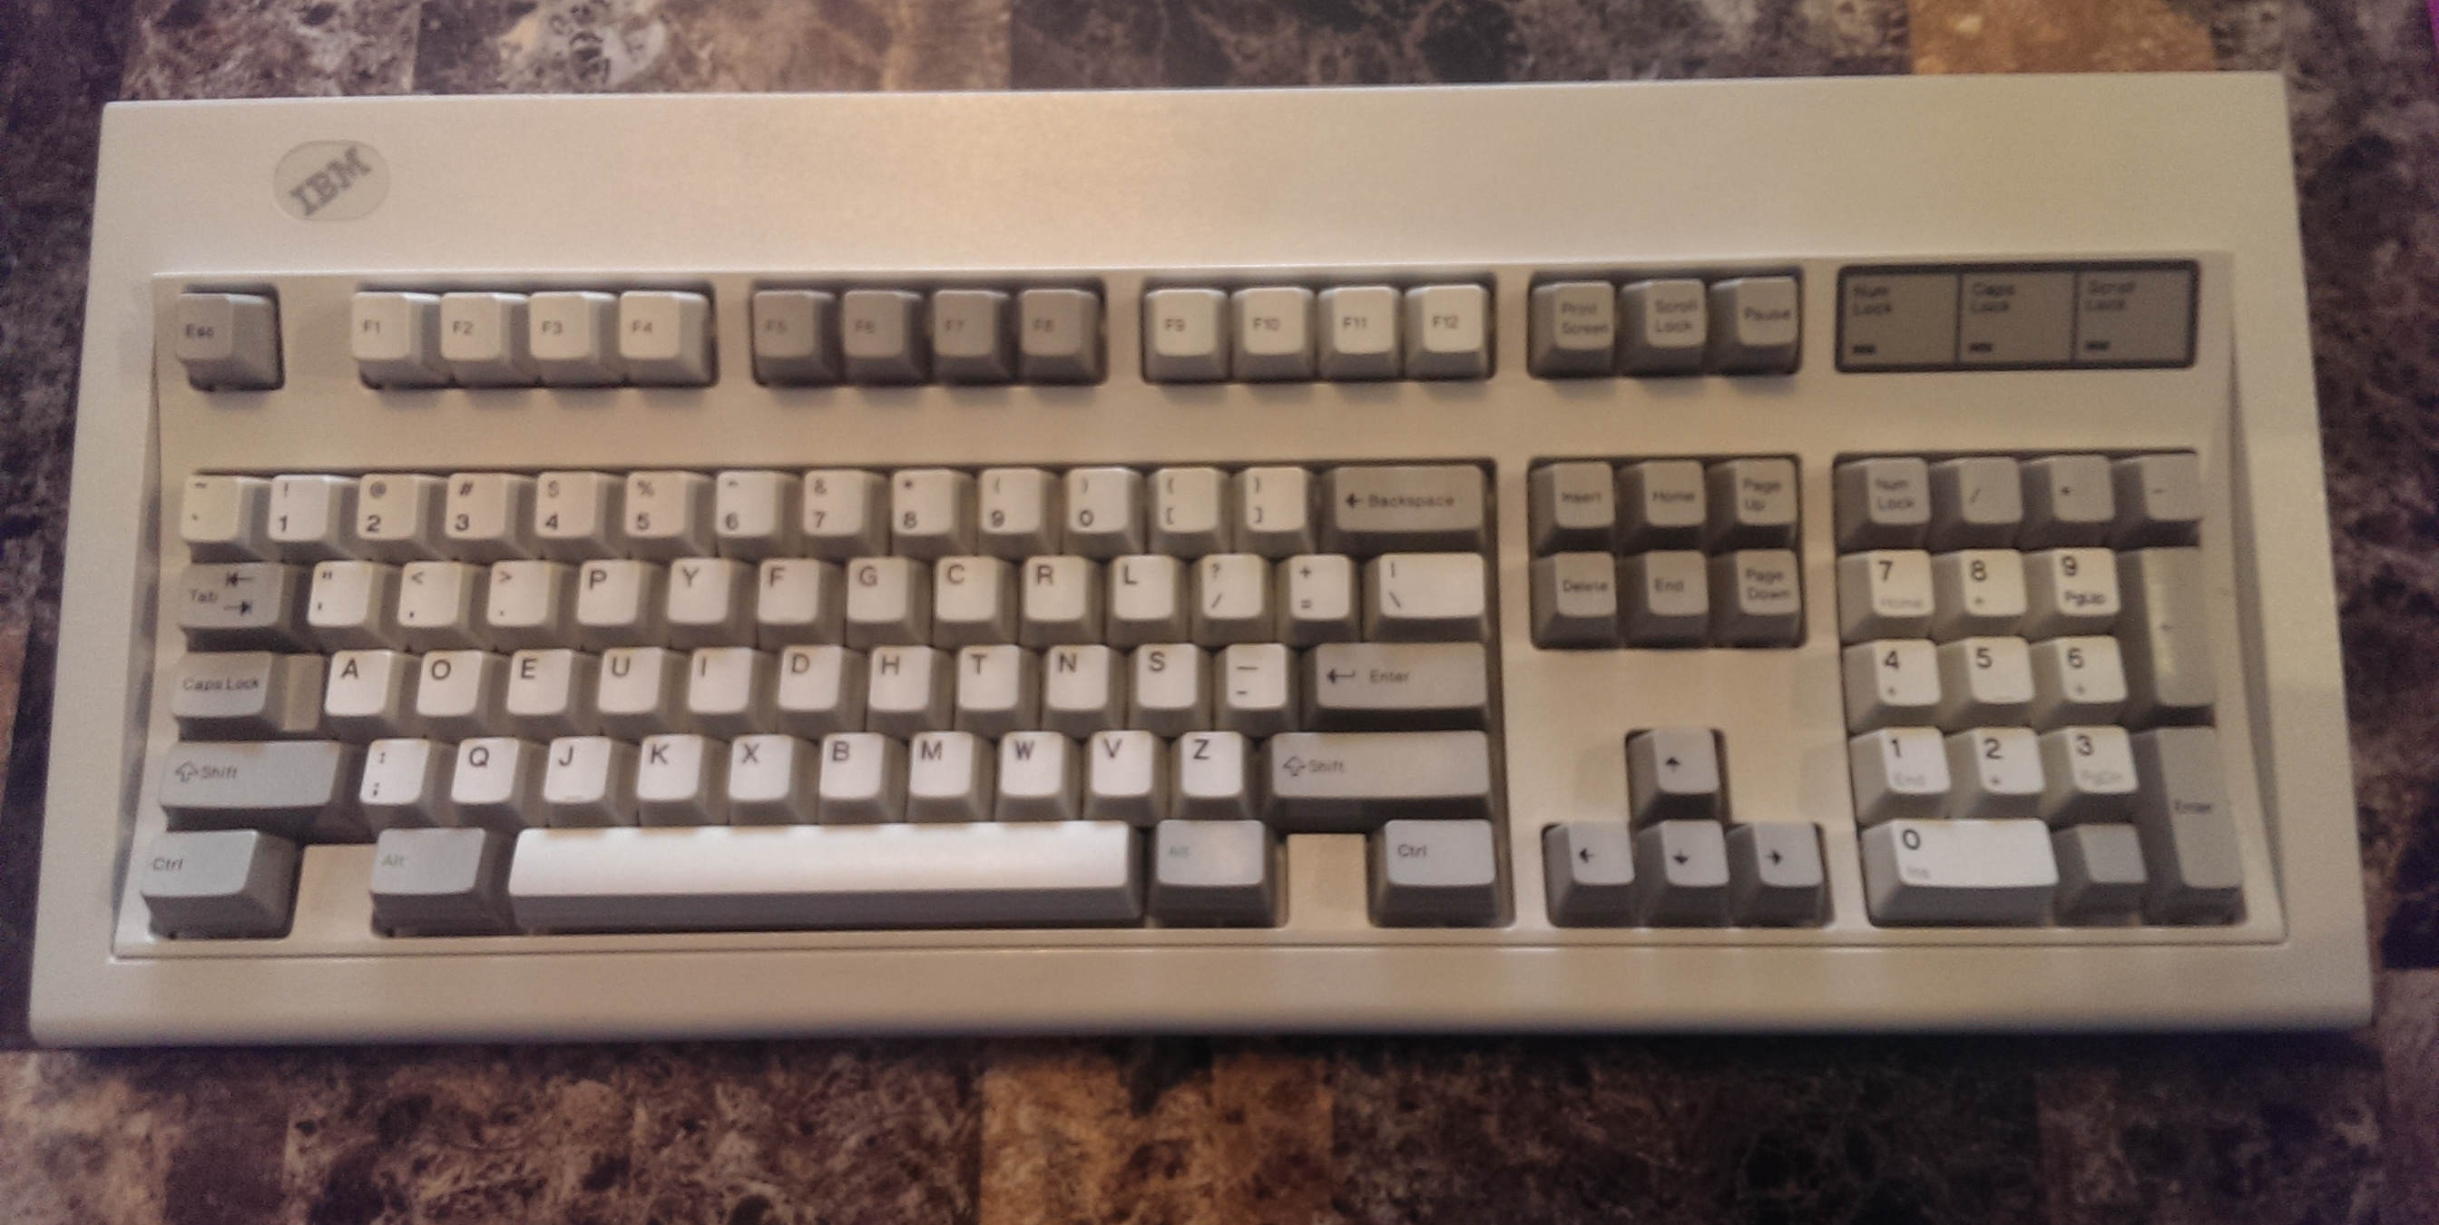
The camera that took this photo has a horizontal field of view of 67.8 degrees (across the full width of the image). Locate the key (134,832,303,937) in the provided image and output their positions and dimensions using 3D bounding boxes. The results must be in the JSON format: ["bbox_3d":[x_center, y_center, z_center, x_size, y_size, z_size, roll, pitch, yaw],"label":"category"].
[{"bbox_3d":[-0.212,0.056,0.383,0.028,0.011,0.018,0,70,1],"label":"key"}]

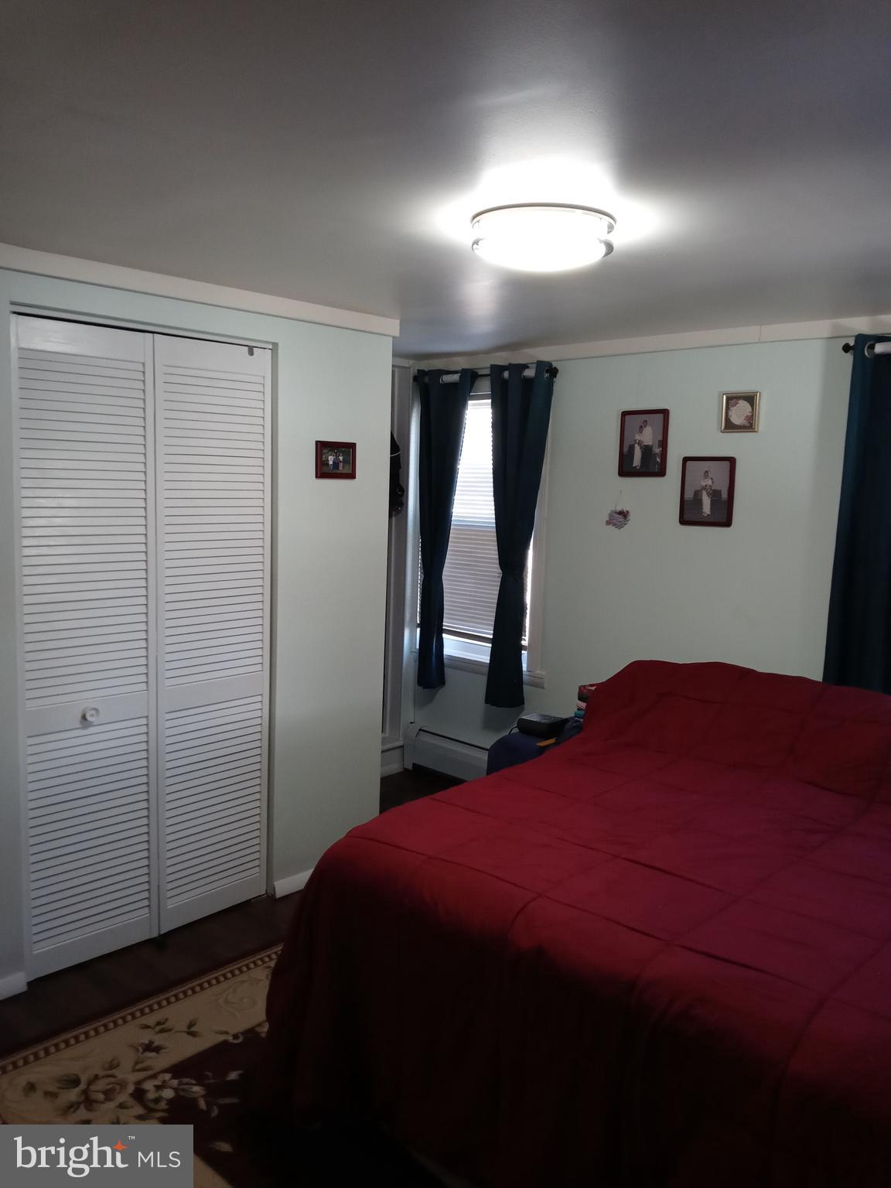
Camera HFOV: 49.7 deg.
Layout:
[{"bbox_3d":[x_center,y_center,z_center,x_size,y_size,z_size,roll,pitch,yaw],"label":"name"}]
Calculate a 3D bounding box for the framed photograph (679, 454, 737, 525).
[{"bbox_3d":[1.064,-0.414,3.898,0.235,0.281,0.020,8,9,43],"label":"framed photograph"}]

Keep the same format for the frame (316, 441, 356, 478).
[{"bbox_3d":[-0.408,-0.495,3.572,0.020,0.136,0.190,8,9,43],"label":"frame"}]

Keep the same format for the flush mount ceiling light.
[{"bbox_3d":[0.231,-0.839,2.285,0.343,0.080,0.343,2,7,0],"label":"flush mount ceiling light"}]

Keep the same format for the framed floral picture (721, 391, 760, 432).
[{"bbox_3d":[1.161,-0.713,3.777,0.156,0.156,0.020,8,9,43],"label":"framed floral picture"}]

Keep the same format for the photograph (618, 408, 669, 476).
[{"bbox_3d":[0.845,-0.639,4.087,0.235,0.281,0.020,8,9,43],"label":"photograph"}]

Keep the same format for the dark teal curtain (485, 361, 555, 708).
[{"bbox_3d":[0.336,-0.263,4.497,0.345,1.600,0.110,8,9,43],"label":"dark teal curtain"}]

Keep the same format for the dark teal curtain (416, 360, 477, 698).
[{"bbox_3d":[0.000,-0.316,4.815,0.350,1.590,0.110,8,9,43],"label":"dark teal curtain"}]

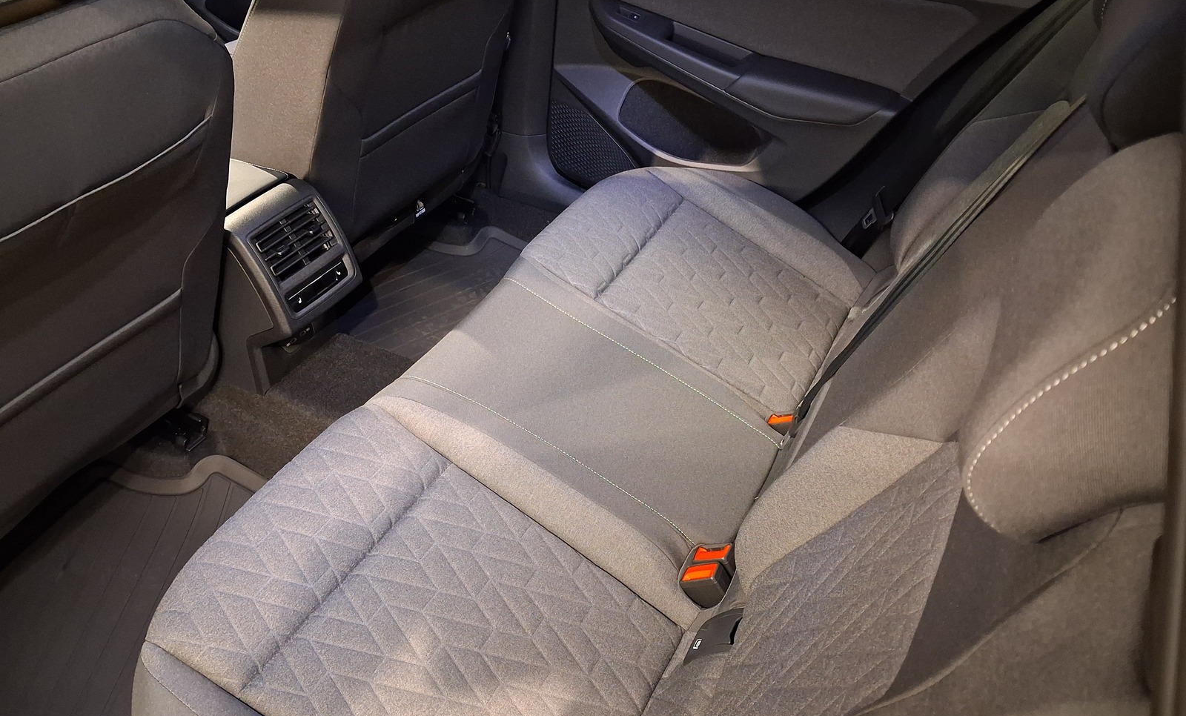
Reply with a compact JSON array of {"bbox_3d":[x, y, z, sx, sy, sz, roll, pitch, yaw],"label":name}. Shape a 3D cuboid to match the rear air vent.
[{"bbox_3d":[-0.426,-0.165,1.313,0.030,0.071,0.120,-4,32,37],"label":"rear air vent"}]

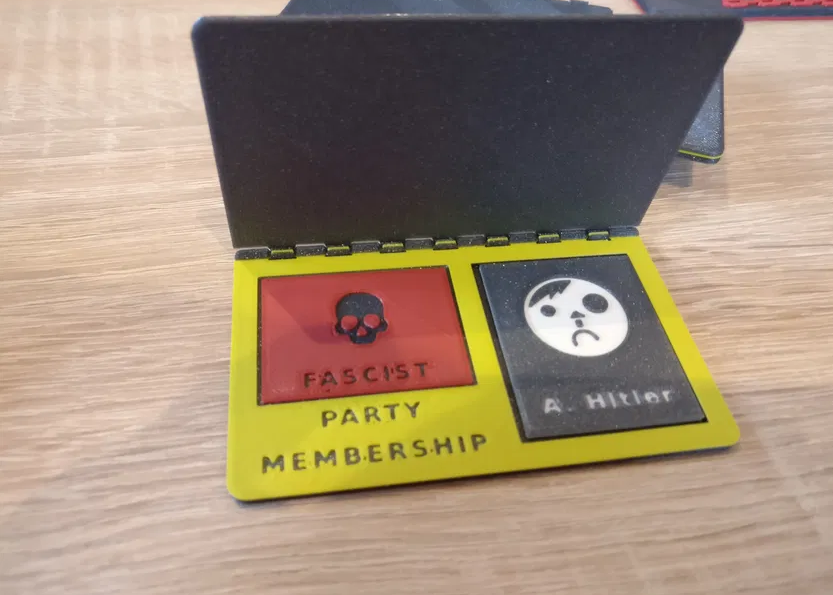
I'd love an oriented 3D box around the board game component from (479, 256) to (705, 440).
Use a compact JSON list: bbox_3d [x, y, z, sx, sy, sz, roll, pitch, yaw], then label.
[{"bbox_3d":[0.032,0.008,0.131,0.033,0.002,0.041,-4,50,-9],"label":"board game component"}]

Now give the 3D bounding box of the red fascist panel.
[{"bbox_3d":[-0.010,0.007,0.129,0.038,0.002,0.029,-4,50,-9],"label":"red fascist panel"}]

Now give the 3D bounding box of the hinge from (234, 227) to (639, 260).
[{"bbox_3d":[0.006,-0.012,0.145,0.087,0.004,0.004,-4,50,-9],"label":"hinge"}]

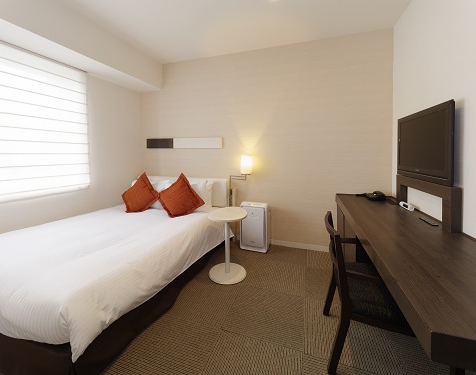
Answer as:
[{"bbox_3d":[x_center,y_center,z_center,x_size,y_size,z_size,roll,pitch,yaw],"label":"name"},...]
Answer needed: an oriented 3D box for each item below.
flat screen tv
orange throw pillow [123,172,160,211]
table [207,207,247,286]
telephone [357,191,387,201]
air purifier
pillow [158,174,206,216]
[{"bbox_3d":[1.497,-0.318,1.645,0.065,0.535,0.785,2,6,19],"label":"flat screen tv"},{"bbox_3d":[-1.286,0.092,2.650,0.420,0.420,0.140,-26,-27,4],"label":"orange throw pillow"},{"bbox_3d":[-0.097,0.550,2.000,0.400,0.600,0.400,0,6,0],"label":"table"},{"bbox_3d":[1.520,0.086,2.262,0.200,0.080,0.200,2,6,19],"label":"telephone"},{"bbox_3d":[0.232,0.479,2.575,0.350,0.570,0.200,2,6,19],"label":"air purifier"},{"bbox_3d":[-0.691,0.115,2.450,0.420,0.420,0.140,-30,-22,3],"label":"pillow"}]

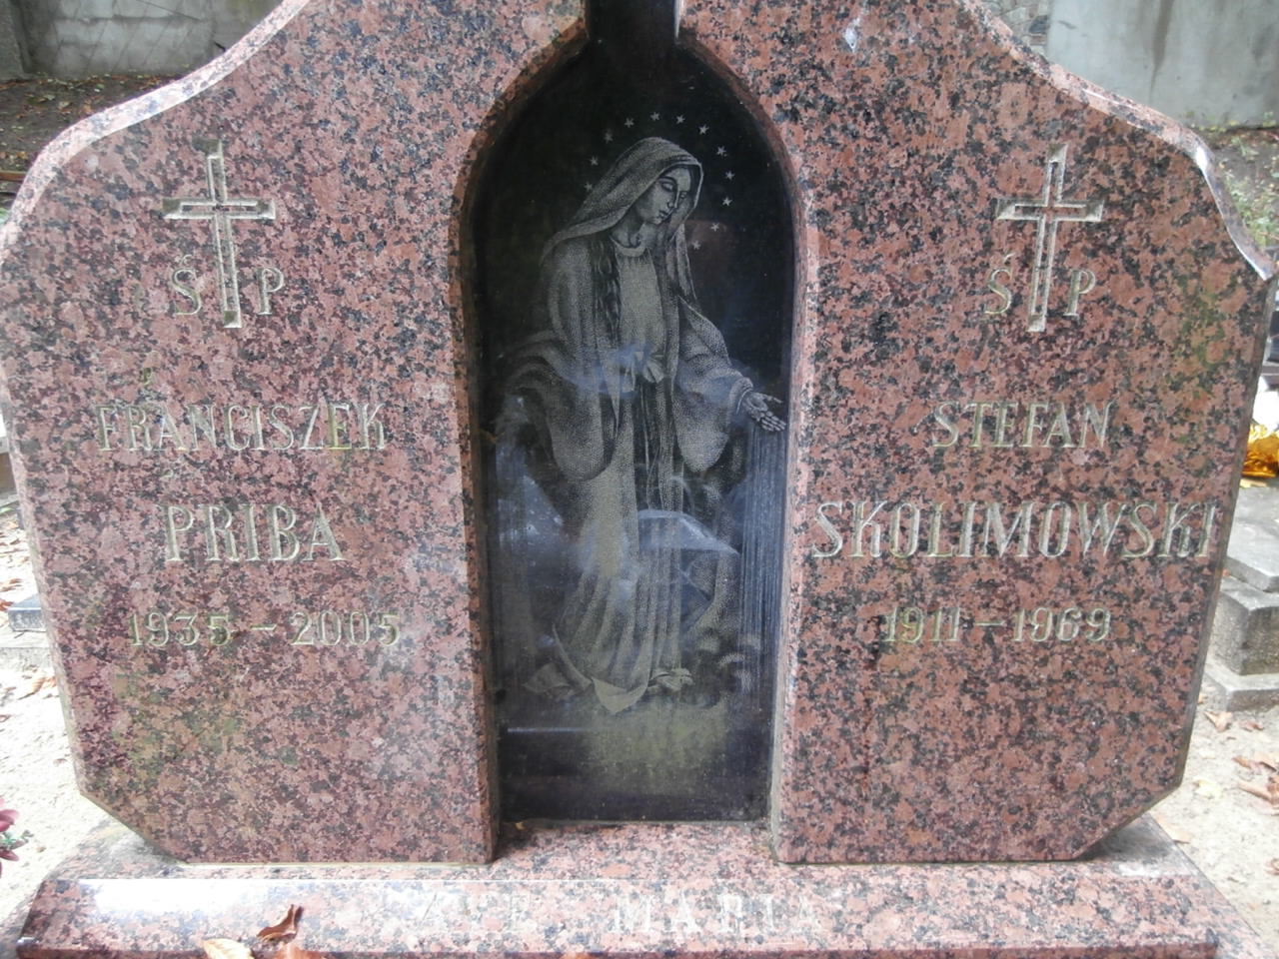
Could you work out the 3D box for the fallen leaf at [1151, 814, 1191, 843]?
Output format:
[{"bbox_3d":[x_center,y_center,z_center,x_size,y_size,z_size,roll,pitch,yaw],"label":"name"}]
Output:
[{"bbox_3d":[1.033,0.670,1.715,0.050,0.016,0.085,-2,16,-8],"label":"fallen leaf"}]

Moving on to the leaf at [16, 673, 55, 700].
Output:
[{"bbox_3d":[-1.512,0.519,2.223,0.052,0.022,0.100,3,17,11],"label":"leaf"}]

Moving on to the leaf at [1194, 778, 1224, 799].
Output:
[{"bbox_3d":[1.177,0.637,1.833,0.048,0.013,0.060,-8,18,-25],"label":"leaf"}]

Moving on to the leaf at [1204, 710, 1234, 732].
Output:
[{"bbox_3d":[1.359,0.565,2.069,0.050,0.020,0.070,-5,17,-16],"label":"leaf"}]

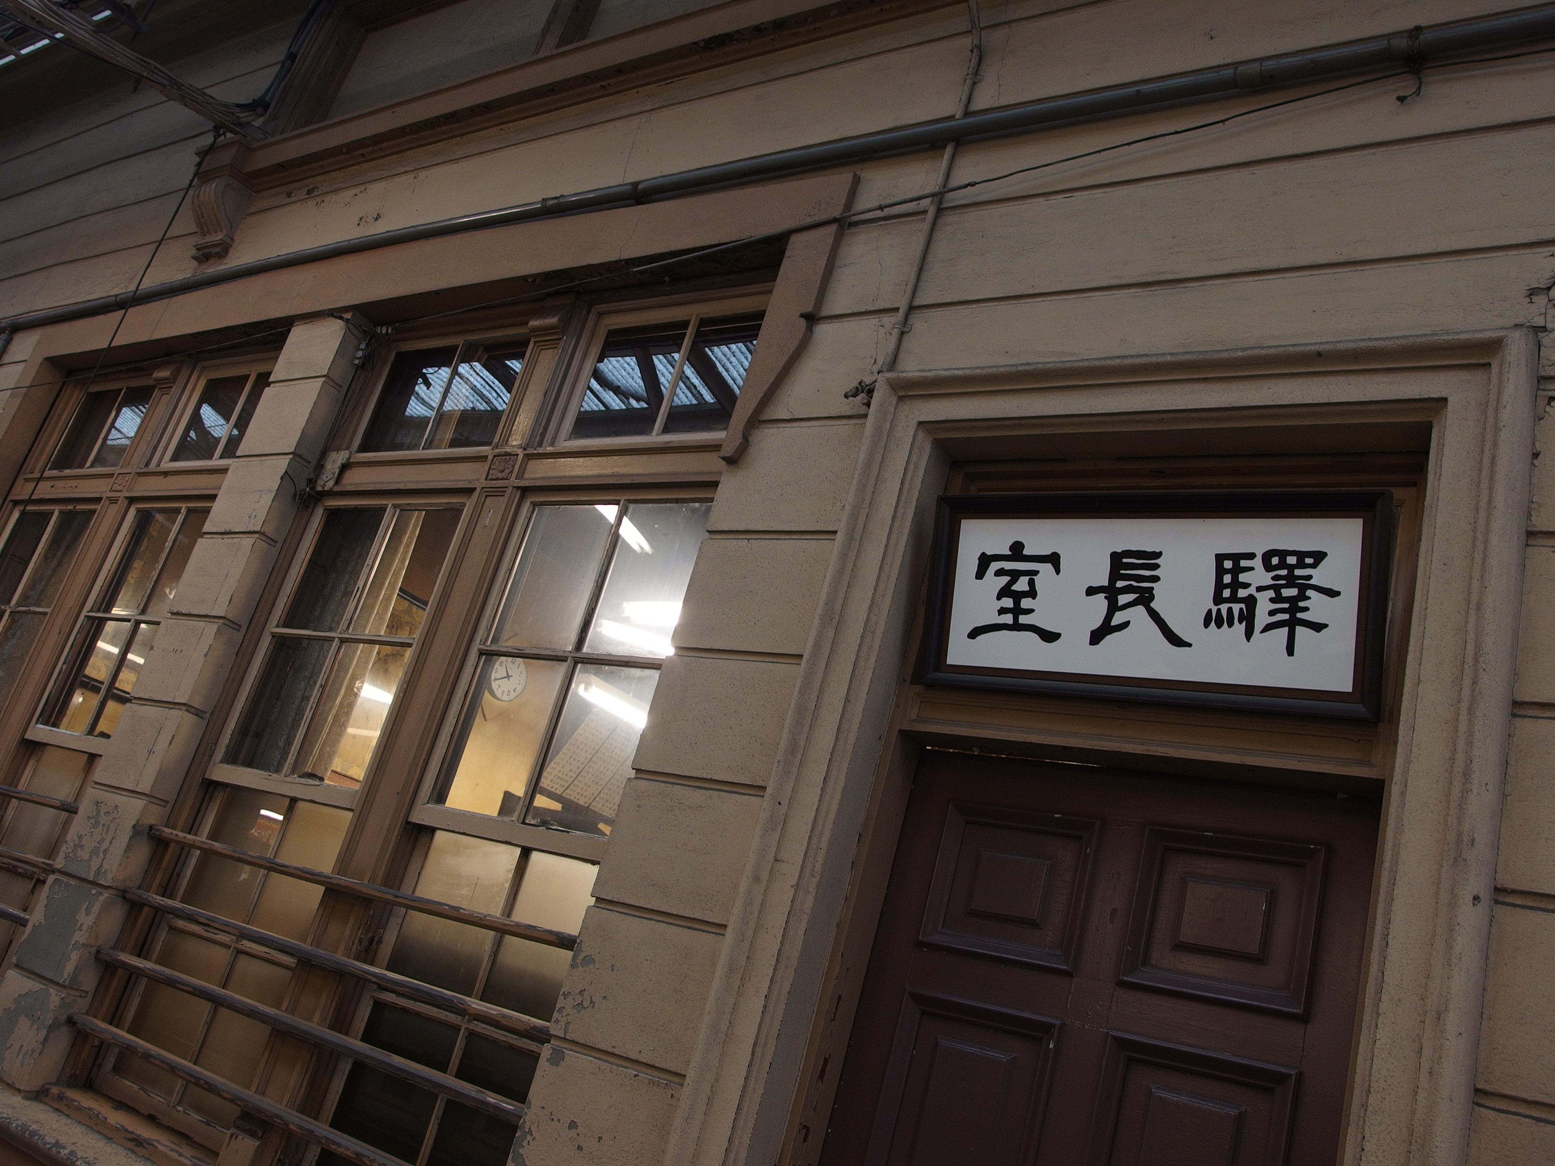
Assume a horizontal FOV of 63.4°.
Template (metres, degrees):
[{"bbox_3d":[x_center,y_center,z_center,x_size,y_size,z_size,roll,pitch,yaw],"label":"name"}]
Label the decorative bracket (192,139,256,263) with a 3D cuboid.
[{"bbox_3d":[-2.214,-1.492,4.947,0.275,0.426,0.165,2,-23,35],"label":"decorative bracket"}]

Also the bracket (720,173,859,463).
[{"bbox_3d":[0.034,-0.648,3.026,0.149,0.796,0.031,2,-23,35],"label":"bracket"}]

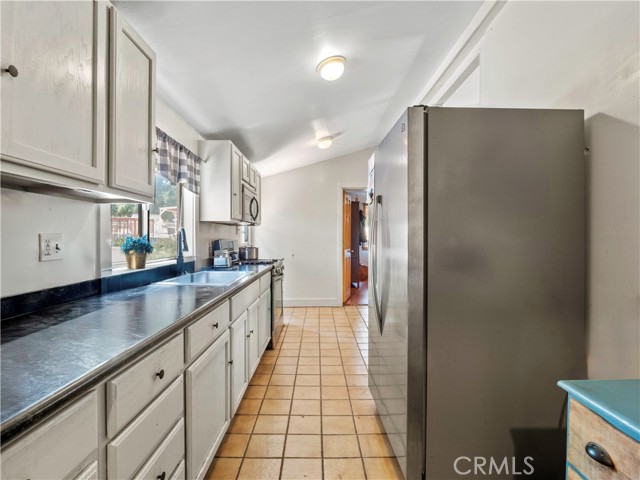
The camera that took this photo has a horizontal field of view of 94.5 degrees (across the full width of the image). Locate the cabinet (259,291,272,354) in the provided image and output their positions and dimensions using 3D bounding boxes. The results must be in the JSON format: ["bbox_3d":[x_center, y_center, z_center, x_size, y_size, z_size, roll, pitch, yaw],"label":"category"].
[{"bbox_3d":[-0.770,0.775,2.870,0.500,0.550,0.550,0,0,0],"label":"cabinet"}]

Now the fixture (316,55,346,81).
[{"bbox_3d":[0.100,-1.310,2.310,0.235,0.100,0.235,-15,0,0],"label":"fixture"}]

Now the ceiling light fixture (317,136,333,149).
[{"bbox_3d":[0.090,-1.310,4.050,0.230,0.105,0.230,-15,0,0],"label":"ceiling light fixture"}]

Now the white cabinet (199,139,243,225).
[{"bbox_3d":[-0.965,-0.550,2.960,0.315,0.760,0.400,0,0,0],"label":"white cabinet"}]

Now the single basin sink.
[{"bbox_3d":[-0.785,0.360,2.160,0.470,0.200,0.810,0,0,0],"label":"single basin sink"}]

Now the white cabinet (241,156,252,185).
[{"bbox_3d":[-0.965,-0.775,3.350,0.310,0.310,0.370,0,0,0],"label":"white cabinet"}]

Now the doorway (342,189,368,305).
[{"bbox_3d":[0.770,0.140,5.200,0.760,2.060,0.130,0,0,0],"label":"doorway"}]

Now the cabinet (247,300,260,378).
[{"bbox_3d":[-0.770,0.775,2.355,0.500,0.550,0.370,0,0,0],"label":"cabinet"}]

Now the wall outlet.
[{"bbox_3d":[-1.122,0.031,1.240,0.012,0.114,0.114,0,0,0],"label":"wall outlet"}]

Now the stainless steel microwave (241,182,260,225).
[{"bbox_3d":[-0.945,-0.400,3.540,0.360,0.410,0.760,0,0,0],"label":"stainless steel microwave"}]

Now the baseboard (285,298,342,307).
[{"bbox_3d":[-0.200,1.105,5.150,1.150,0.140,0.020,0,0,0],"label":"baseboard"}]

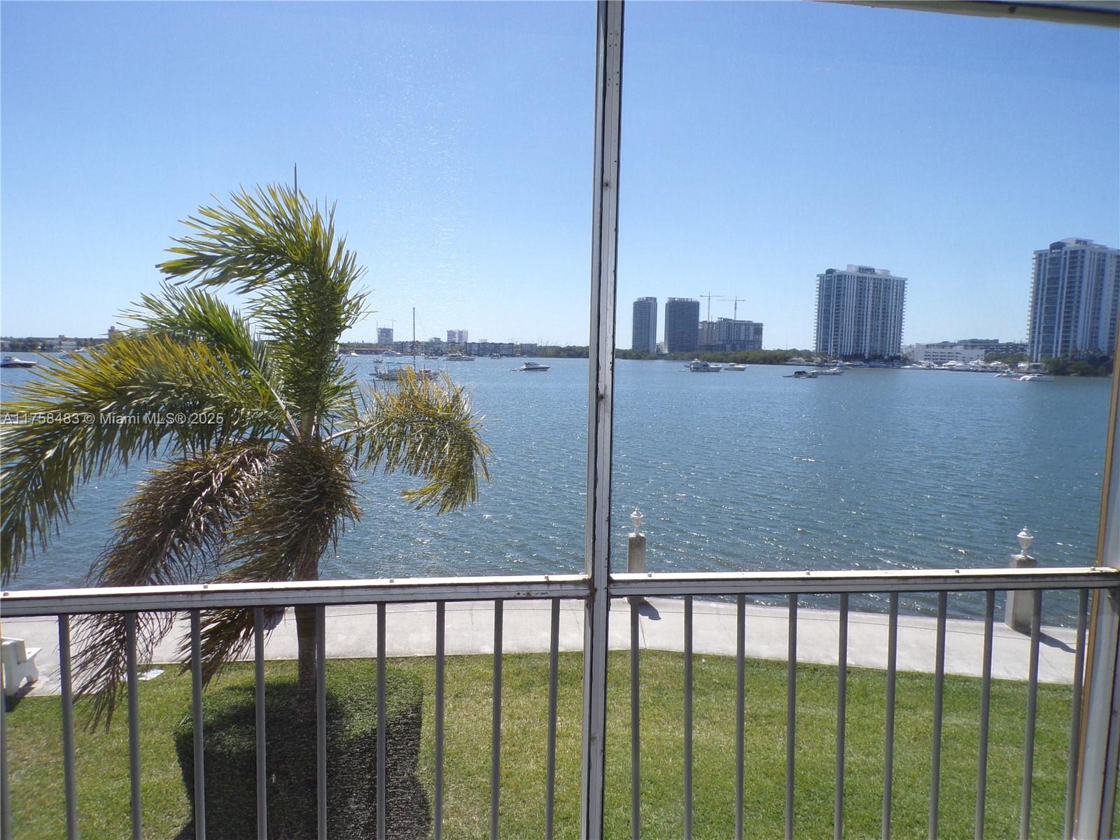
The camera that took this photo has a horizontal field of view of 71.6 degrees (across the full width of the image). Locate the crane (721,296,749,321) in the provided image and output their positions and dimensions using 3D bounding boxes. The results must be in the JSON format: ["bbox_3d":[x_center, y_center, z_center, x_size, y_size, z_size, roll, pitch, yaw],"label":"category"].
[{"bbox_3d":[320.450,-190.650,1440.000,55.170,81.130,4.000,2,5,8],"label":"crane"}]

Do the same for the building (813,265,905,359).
[{"bbox_3d":[282.780,-95.540,728.000,81.650,86.840,33.000,-2,6,-31],"label":"building"}]

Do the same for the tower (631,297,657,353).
[{"bbox_3d":[153.920,-166.760,1410.000,20.000,107.510,39.060,-4,7,-44],"label":"tower"}]

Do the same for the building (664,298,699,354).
[{"bbox_3d":[219.020,-162.480,1390.000,52.800,104.850,22.000,0,5,-9],"label":"building"}]

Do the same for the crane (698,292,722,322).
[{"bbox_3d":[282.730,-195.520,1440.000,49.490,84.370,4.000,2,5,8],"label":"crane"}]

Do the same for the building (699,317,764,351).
[{"bbox_3d":[314.850,-148.650,1435.000,98.350,73.250,62.000,-1,5,-25],"label":"building"}]

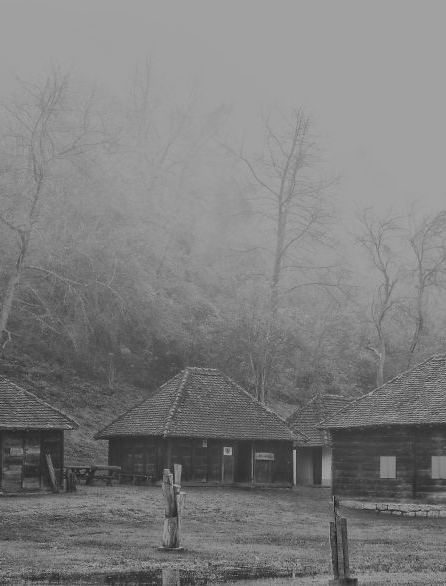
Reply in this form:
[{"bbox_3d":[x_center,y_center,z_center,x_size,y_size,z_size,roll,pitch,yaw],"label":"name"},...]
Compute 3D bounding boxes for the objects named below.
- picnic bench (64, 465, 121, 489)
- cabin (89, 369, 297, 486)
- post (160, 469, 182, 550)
[{"bbox_3d":[-4.647,6.542,42.802,2.000,0.770,1.400,-1,-8,5],"label":"picnic bench"},{"bbox_3d":[-0.848,5.284,46.995,6.700,4.600,4.750,7,-10,-38],"label":"cabin"},{"bbox_3d":[-0.876,3.606,19.989,0.350,1.380,0.320,-1,-8,5],"label":"post"}]

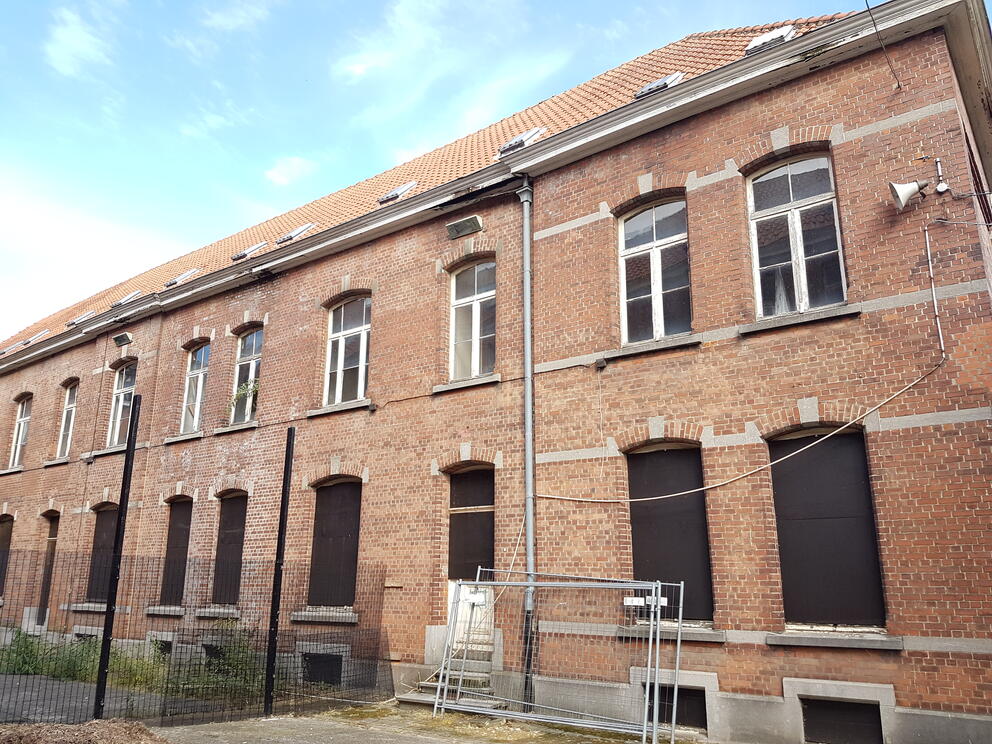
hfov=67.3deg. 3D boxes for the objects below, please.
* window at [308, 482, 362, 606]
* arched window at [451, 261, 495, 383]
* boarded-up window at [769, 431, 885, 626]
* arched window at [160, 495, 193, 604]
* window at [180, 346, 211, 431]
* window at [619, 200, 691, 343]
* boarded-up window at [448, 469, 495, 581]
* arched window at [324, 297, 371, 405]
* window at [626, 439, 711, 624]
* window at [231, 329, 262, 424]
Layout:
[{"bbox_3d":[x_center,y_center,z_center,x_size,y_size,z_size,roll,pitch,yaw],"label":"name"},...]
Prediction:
[{"bbox_3d":[-2.974,3.172,13.896,1.348,2.312,0.120,-11,-19,35],"label":"window"},{"bbox_3d":[-0.374,-0.930,13.108,1.100,2.138,0.120,-11,-19,35],"label":"arched window"},{"bbox_3d":[4.290,1.995,9.729,1.230,2.544,0.200,-11,-19,34],"label":"boarded-up window"},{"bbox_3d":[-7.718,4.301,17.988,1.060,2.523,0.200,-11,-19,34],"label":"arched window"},{"bbox_3d":[-7.694,0.324,19.118,1.060,2.396,0.200,-11,-19,34],"label":"window"},{"bbox_3d":[2.353,-1.481,10.978,1.170,2.143,0.120,-11,-19,35],"label":"window"},{"bbox_3d":[-0.419,2.622,13.048,1.100,1.993,0.200,-11,-19,34],"label":"boarded-up window"},{"bbox_3d":[-2.913,-0.436,14.890,1.405,2.128,0.120,-11,-19,35],"label":"arched window"},{"bbox_3d":[2.527,2.314,10.947,1.200,2.555,0.200,-11,-19,34],"label":"window"},{"bbox_3d":[-5.986,0.005,17.940,1.060,2.406,0.200,-11,-19,34],"label":"window"}]

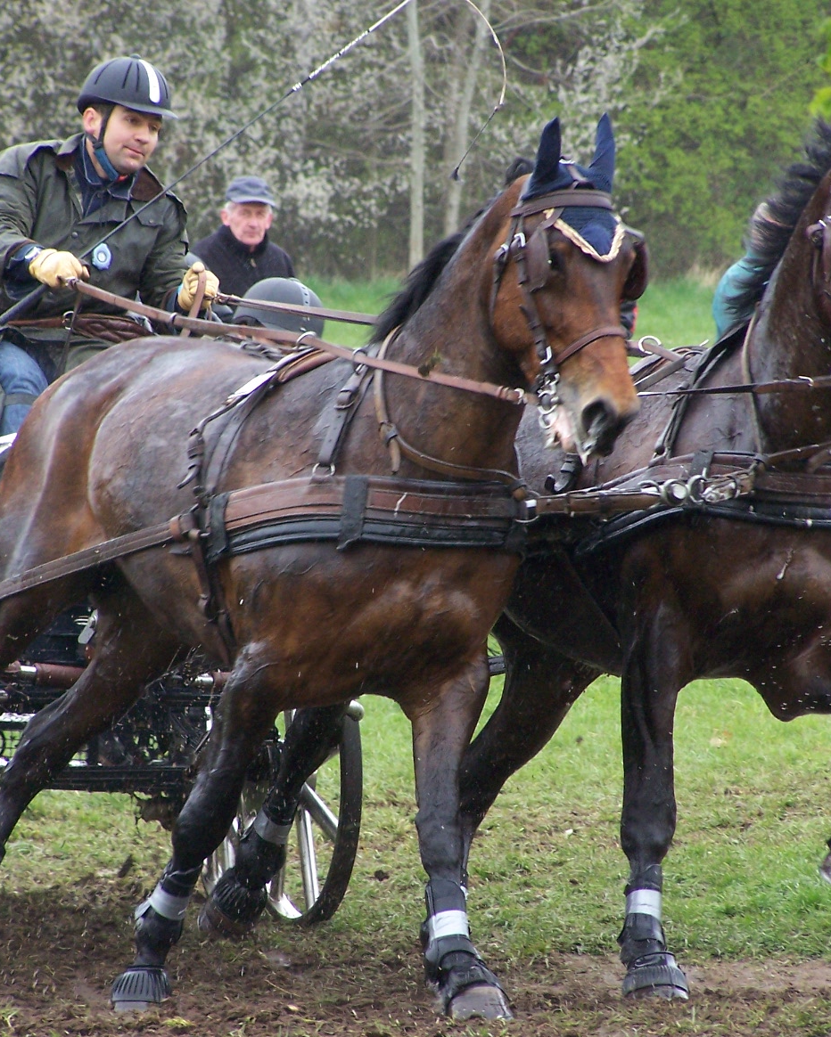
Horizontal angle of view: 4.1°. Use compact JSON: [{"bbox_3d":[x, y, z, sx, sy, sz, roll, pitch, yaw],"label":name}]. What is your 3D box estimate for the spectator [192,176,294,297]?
[{"bbox_3d":[-0.640,-0.390,43.200,0.500,1.770,0.340,0,2,-5],"label":"spectator"}]

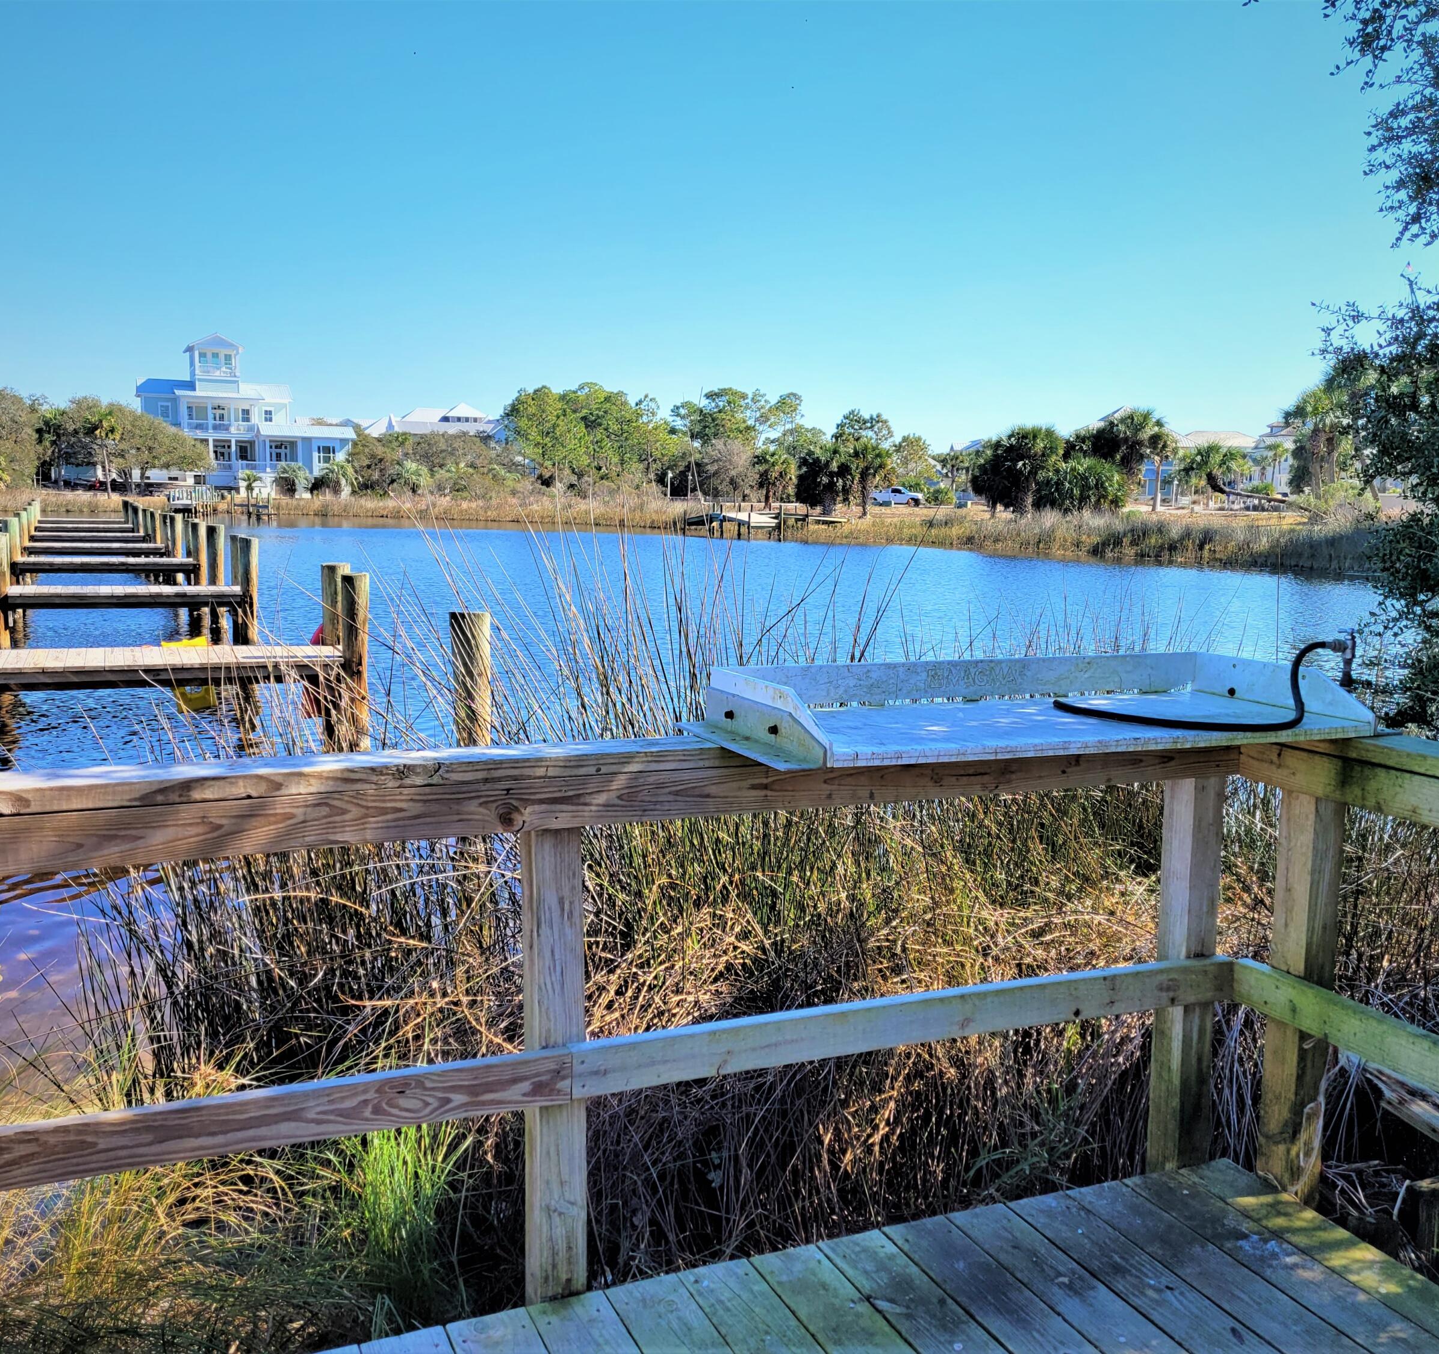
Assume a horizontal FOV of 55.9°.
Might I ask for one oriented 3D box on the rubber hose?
[{"bbox_3d":[0.950,0.005,2.586,0.560,0.144,0.310,0,8,0],"label":"rubber hose"}]

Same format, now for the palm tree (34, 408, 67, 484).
[{"bbox_3d":[-56.716,-19.308,115.000,2.697,6.934,2.697,0,8,0],"label":"palm tree"}]

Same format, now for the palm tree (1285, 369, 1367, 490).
[{"bbox_3d":[33.924,-13.590,76.000,4.417,7.664,4.417,0,8,0],"label":"palm tree"}]

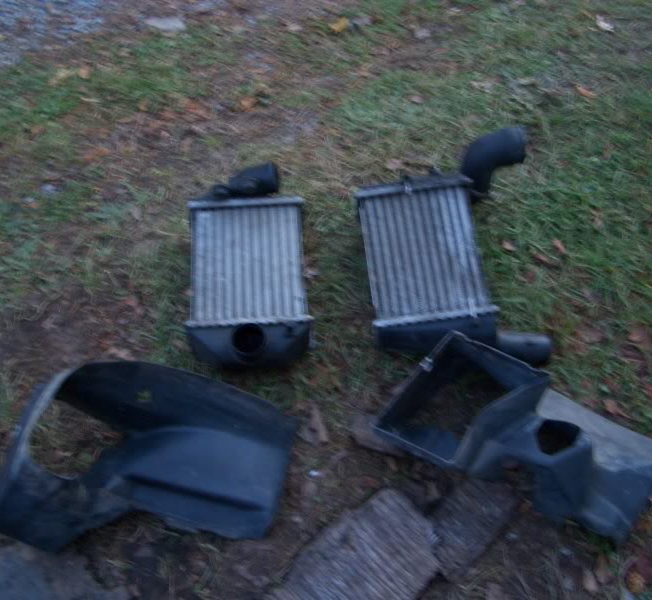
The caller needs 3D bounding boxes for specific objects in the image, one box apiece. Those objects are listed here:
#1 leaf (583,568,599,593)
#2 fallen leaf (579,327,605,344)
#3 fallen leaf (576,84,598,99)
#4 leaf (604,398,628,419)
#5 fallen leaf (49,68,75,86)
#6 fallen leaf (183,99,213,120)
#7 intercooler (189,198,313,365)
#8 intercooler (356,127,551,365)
[{"bbox_3d":[0.393,0.416,1.200,0.017,0.010,0.033,-12,60,-5],"label":"leaf"},{"bbox_3d":[0.460,0.061,1.401,0.043,0.015,0.032,4,60,4],"label":"fallen leaf"},{"bbox_3d":[0.535,-0.428,1.660,0.047,0.012,0.018,32,66,16],"label":"fallen leaf"},{"bbox_3d":[0.476,0.177,1.331,0.042,0.012,0.021,38,68,18],"label":"leaf"},{"bbox_3d":[-0.549,-0.463,1.679,0.060,0.012,0.024,-40,69,-19],"label":"fallen leaf"},{"bbox_3d":[-0.267,-0.396,1.681,0.061,0.015,0.048,11,61,8],"label":"fallen leaf"},{"bbox_3d":[-0.134,-0.043,1.418,0.213,0.078,0.336,-3,62,-2],"label":"intercooler"},{"bbox_3d":[0.219,-0.108,1.449,0.306,0.085,0.449,-5,62,-3],"label":"intercooler"}]

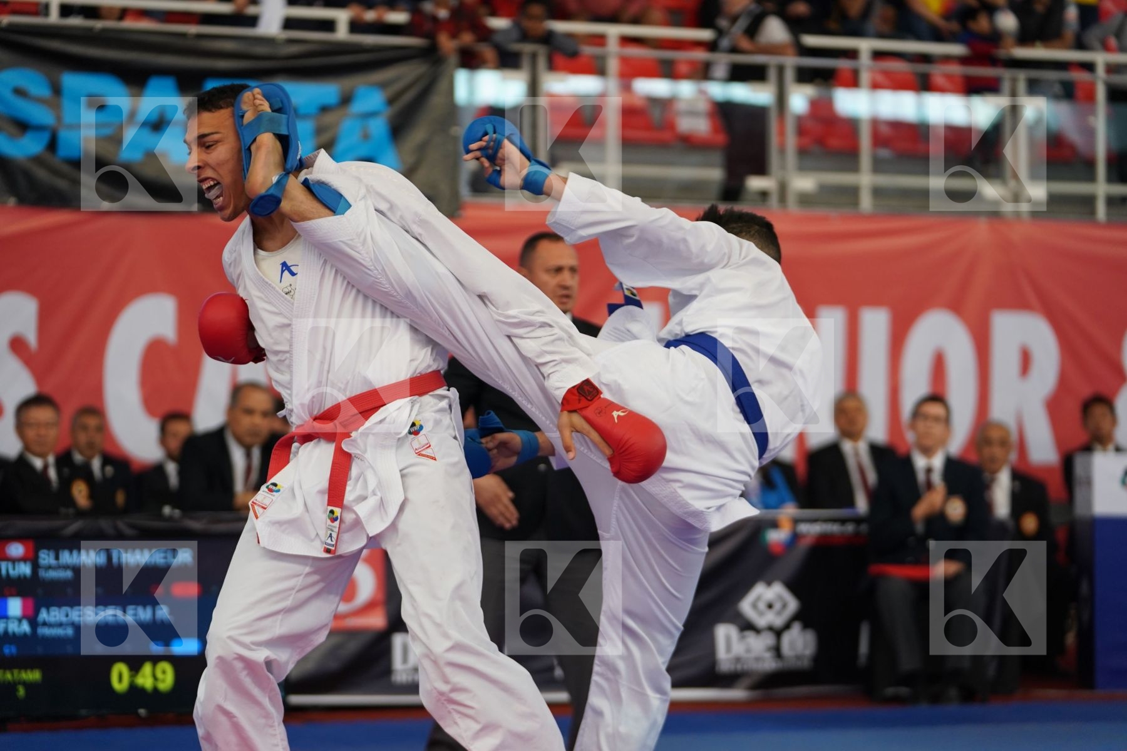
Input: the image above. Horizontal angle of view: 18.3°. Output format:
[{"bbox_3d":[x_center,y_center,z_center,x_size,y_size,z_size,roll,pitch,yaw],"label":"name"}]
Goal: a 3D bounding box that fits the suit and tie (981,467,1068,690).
[{"bbox_3d":[1.979,0.892,15.500,0.520,0.970,0.660,-1,-2,13],"label":"suit and tie"}]

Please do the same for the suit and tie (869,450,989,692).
[{"bbox_3d":[1.544,0.825,14.800,0.510,1.000,0.680,0,-2,2],"label":"suit and tie"}]

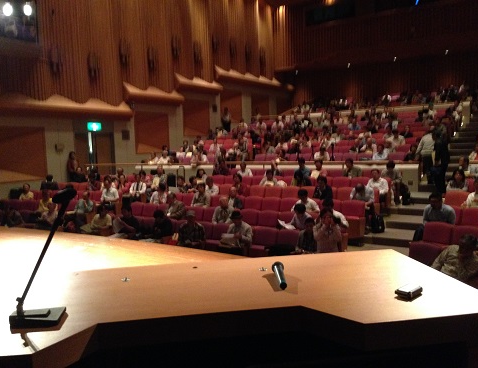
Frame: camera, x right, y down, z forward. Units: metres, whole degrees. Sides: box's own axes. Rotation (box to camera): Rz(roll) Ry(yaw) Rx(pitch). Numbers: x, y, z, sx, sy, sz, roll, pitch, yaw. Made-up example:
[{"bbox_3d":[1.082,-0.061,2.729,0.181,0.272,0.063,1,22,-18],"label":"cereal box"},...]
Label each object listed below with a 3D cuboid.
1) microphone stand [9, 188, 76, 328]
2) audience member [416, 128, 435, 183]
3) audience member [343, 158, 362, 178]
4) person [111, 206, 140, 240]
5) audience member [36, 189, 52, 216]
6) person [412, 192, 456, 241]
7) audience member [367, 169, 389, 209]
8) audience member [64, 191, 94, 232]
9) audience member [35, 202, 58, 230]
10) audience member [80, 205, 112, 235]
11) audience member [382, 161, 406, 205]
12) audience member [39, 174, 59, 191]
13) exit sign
[{"bbox_3d":[-0.539,0.198,1.313,0.175,0.364,0.128,-2,4,-10],"label":"microphone stand"},{"bbox_3d":[5.257,-0.789,13.289,0.560,1.680,0.400,3,7,32],"label":"audience member"},{"bbox_3d":[3.090,-0.107,12.925,0.530,1.160,0.720,1,5,33],"label":"audience member"},{"bbox_3d":[-2.543,1.064,10.423,0.470,1.109,0.750,1,5,37],"label":"person"},{"bbox_3d":[-5.725,0.787,13.734,0.500,1.230,0.720,-1,4,8],"label":"audience member"},{"bbox_3d":[3.406,0.716,7.982,0.550,1.111,0.800,1,5,37],"label":"person"},{"bbox_3d":[3.173,0.207,10.796,0.500,1.100,0.780,1,5,37],"label":"audience member"},{"bbox_3d":[-3.786,0.760,11.336,0.580,1.180,0.820,3,7,32],"label":"audience member"},{"bbox_3d":[-4.928,1.055,11.786,0.470,1.100,0.750,0,4,25],"label":"audience member"},{"bbox_3d":[-3.485,1.096,11.564,0.540,1.150,0.750,0,4,25],"label":"audience member"},{"bbox_3d":[4.025,-0.053,12.267,0.550,1.090,0.780,0,4,20],"label":"audience member"},{"bbox_3d":[-5.177,0.351,12.652,0.530,1.200,0.720,1,6,20],"label":"audience member"},{"bbox_3d":[-4.637,-1.836,15.000,0.520,0.270,0.100,-6,8,-40],"label":"exit sign"}]

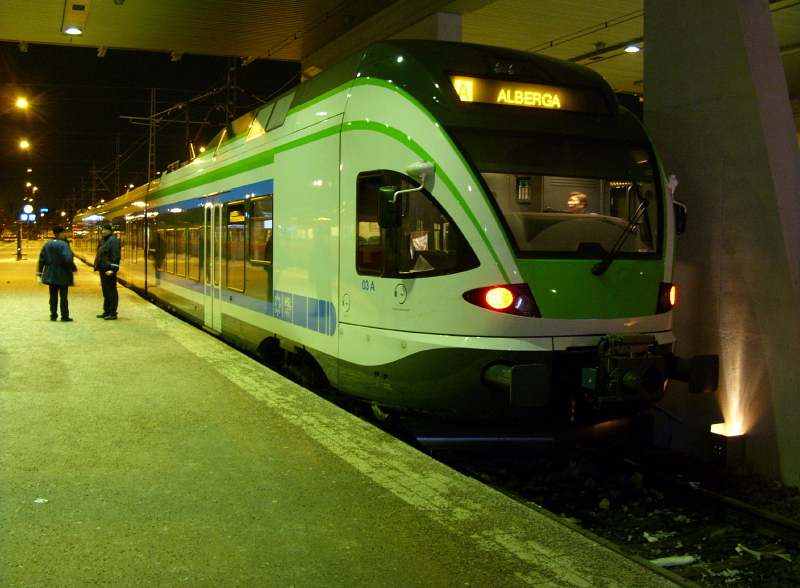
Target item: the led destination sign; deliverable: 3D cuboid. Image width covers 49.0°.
[{"bbox_3d":[1.344,-1.968,8.698,1.750,0.320,0.160,-1,-16,-23],"label":"led destination sign"}]

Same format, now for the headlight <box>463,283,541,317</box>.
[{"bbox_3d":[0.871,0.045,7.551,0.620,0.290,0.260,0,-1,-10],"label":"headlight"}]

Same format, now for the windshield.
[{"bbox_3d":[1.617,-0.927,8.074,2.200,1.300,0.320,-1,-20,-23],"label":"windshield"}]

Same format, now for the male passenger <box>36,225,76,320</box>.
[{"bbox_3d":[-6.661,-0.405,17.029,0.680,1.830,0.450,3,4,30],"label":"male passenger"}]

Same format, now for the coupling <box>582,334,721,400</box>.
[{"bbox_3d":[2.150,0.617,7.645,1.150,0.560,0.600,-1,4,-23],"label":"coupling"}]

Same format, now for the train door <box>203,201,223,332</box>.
[{"bbox_3d":[-3.354,-0.487,15.890,0.100,2.250,1.500,-1,4,-23],"label":"train door"}]

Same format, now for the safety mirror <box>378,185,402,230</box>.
[{"bbox_3d":[-0.083,-0.778,7.892,0.200,0.370,0.120,-1,4,-23],"label":"safety mirror"}]

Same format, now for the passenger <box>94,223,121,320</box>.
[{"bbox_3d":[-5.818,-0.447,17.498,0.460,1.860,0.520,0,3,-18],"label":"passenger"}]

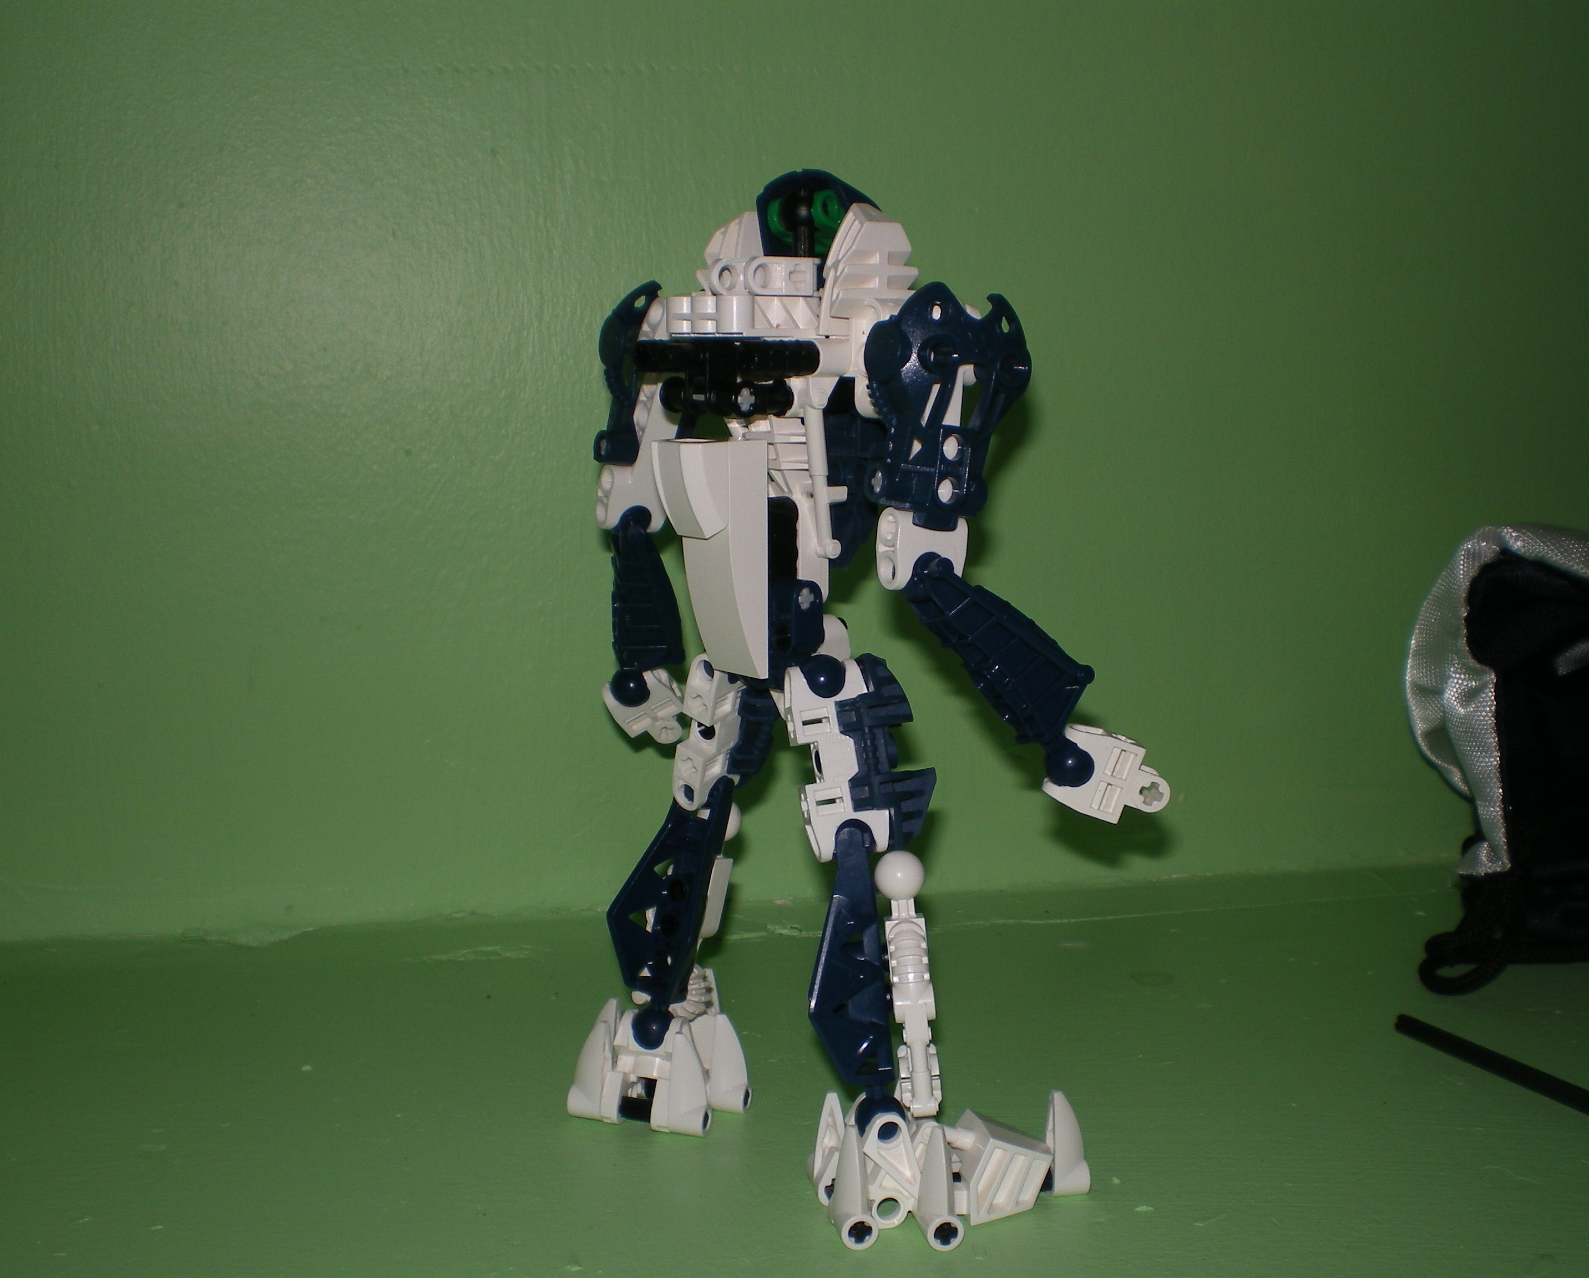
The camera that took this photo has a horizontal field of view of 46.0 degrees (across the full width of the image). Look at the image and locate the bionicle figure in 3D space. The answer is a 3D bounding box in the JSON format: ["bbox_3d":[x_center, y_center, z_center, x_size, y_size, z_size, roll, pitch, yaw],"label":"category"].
[{"bbox_3d":[0.007,0.005,0.408,0.143,0.217,0.092,8,12,42],"label":"bionicle figure"}]

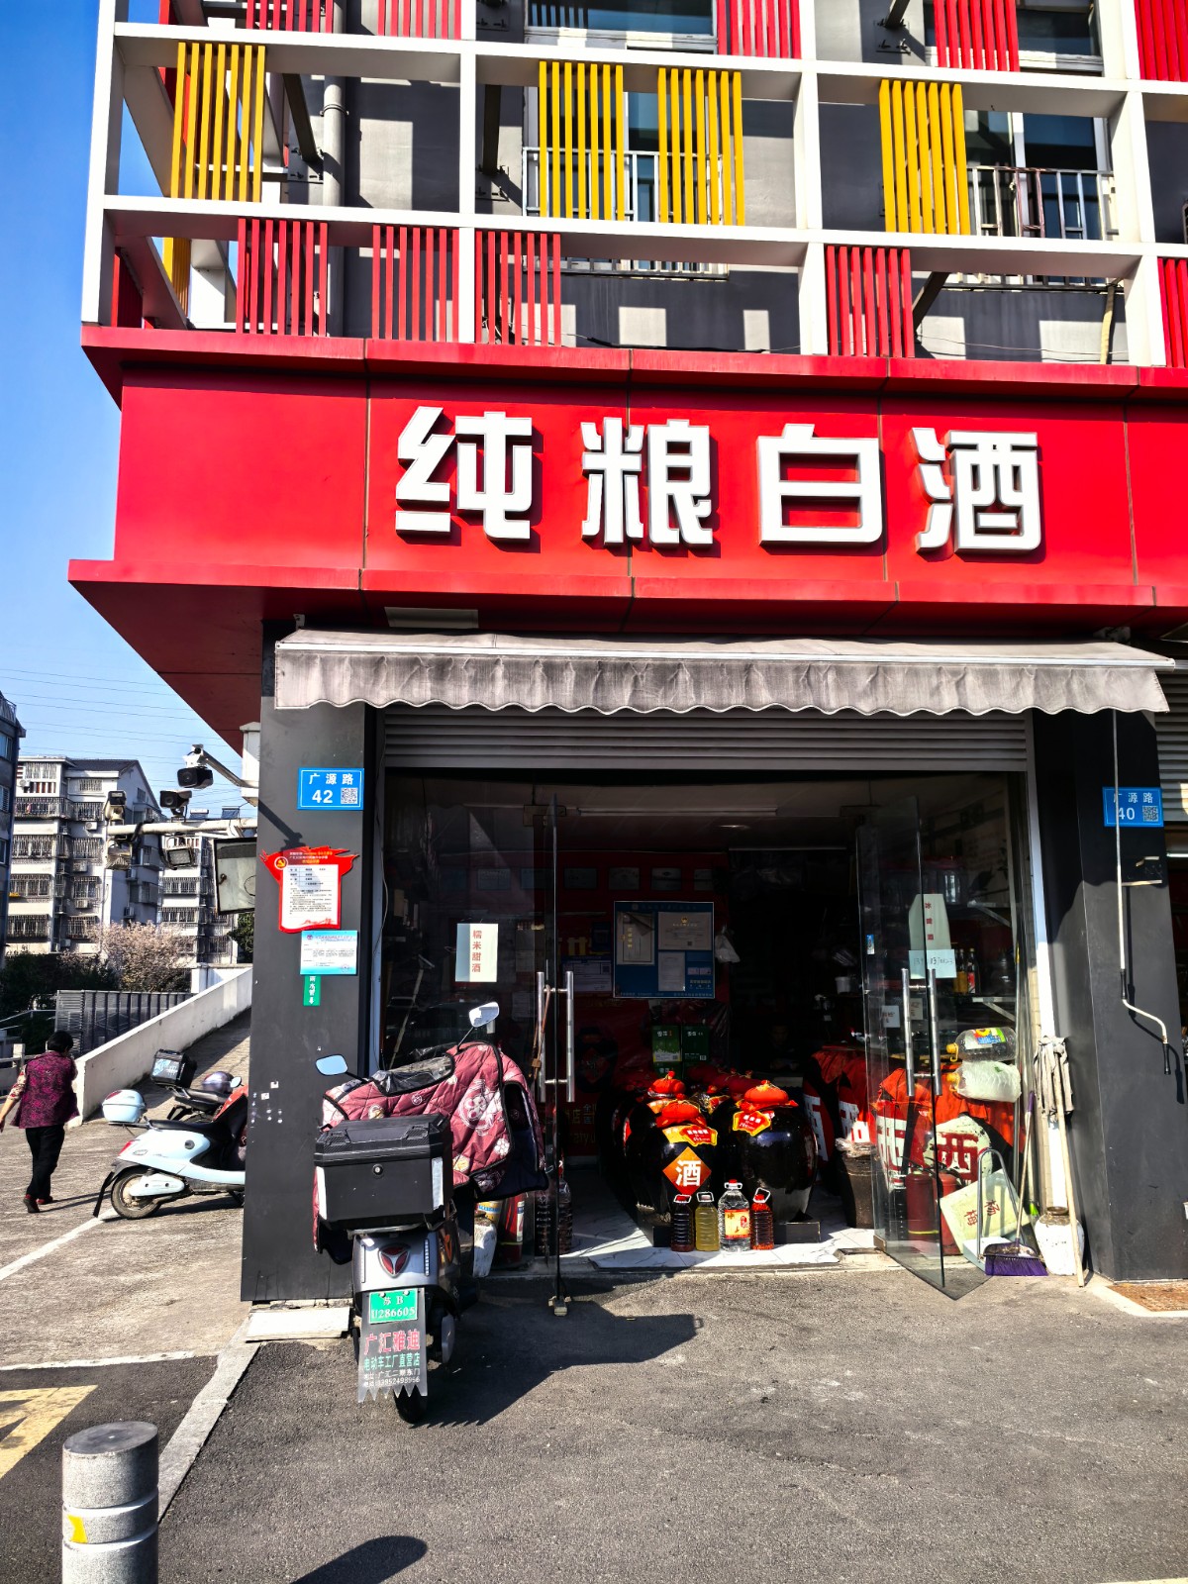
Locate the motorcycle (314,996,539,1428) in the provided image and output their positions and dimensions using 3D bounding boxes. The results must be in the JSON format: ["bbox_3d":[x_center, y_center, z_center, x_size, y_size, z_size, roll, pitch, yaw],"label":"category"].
[{"bbox_3d":[-0.676,1.589,4.986,0.860,1.400,1.660,-1,-9,3],"label":"motorcycle"}]

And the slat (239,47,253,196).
[{"bbox_3d":[-1.642,-3.137,5.854,0.033,0.830,0.080,0,-9,-5],"label":"slat"}]

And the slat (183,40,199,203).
[{"bbox_3d":[-1.892,-3.150,5.823,0.033,0.832,0.037,0,-9,-5],"label":"slat"}]

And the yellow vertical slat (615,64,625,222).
[{"bbox_3d":[0.122,-3.141,5.994,0.033,0.832,0.037,0,-9,-5],"label":"yellow vertical slat"}]

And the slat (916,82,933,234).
[{"bbox_3d":[1.635,-3.117,6.133,0.033,0.830,0.080,0,-9,-5],"label":"slat"}]

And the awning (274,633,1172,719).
[{"bbox_3d":[0.638,-0.573,5.833,4.119,0.531,0.550,0,-9,-5],"label":"awning"}]

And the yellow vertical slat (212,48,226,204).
[{"bbox_3d":[-1.769,-3.150,5.833,0.033,0.832,0.037,0,-9,-5],"label":"yellow vertical slat"}]

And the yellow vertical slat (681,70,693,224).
[{"bbox_3d":[0.472,-3.179,6.138,0.035,0.857,0.066,0,-9,-5],"label":"yellow vertical slat"}]

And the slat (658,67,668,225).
[{"bbox_3d":[0.338,-3.124,6.022,0.033,0.830,0.080,0,-9,-5],"label":"slat"}]

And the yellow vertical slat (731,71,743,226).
[{"bbox_3d":[0.706,-3.122,6.054,0.033,0.830,0.080,0,-9,-5],"label":"yellow vertical slat"}]

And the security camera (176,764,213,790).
[{"bbox_3d":[-1.715,-0.064,5.326,0.083,0.090,0.170,-2,2,10],"label":"security camera"}]

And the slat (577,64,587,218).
[{"bbox_3d":[-0.059,-3.181,6.091,0.035,0.857,0.066,0,-9,-5],"label":"slat"}]

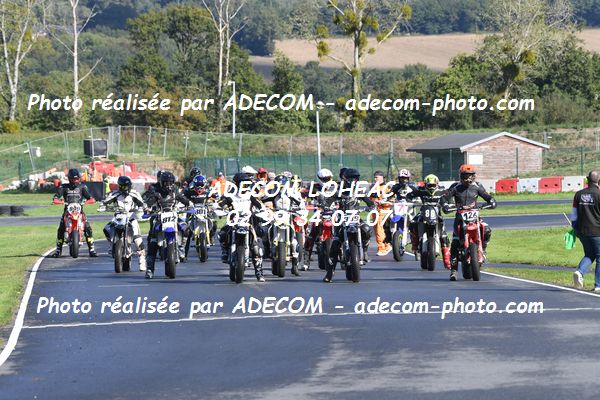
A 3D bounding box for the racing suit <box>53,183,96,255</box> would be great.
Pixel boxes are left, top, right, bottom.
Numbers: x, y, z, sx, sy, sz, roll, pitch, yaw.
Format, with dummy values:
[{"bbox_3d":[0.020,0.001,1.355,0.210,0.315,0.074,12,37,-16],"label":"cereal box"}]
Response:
[{"bbox_3d":[-4.502,0.389,86.500,0.880,1.480,0.620,0,0,0],"label":"racing suit"}]

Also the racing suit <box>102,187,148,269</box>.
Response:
[{"bbox_3d":[-3.078,0.517,76.000,0.780,1.450,0.650,0,0,5],"label":"racing suit"}]

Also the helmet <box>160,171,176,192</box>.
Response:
[{"bbox_3d":[-2.094,-0.299,69.000,0.250,0.290,0.320,0,10,-8],"label":"helmet"}]

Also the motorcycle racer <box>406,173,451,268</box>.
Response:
[{"bbox_3d":[2.242,0.483,75.300,0.770,1.420,0.750,0,0,-3],"label":"motorcycle racer"}]

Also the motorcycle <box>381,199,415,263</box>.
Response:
[{"bbox_3d":[2.041,0.589,85.050,0.830,1.200,2.080,0,0,10],"label":"motorcycle"}]

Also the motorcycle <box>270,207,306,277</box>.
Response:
[{"bbox_3d":[-0.296,0.656,69.300,0.780,1.130,2.050,0,0,-4],"label":"motorcycle"}]

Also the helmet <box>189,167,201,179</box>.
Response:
[{"bbox_3d":[-2.195,-0.546,91.000,0.250,0.280,0.320,0,5,10],"label":"helmet"}]

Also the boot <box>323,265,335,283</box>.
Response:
[{"bbox_3d":[0.431,1.093,65.500,0.140,0.320,0.290,0,0,25],"label":"boot"}]

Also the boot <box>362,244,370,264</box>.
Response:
[{"bbox_3d":[1.036,0.841,67.500,0.130,0.330,0.290,0,0,-9],"label":"boot"}]

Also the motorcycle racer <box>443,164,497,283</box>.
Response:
[{"bbox_3d":[2.613,0.351,66.800,0.840,1.790,0.900,0,0,-5],"label":"motorcycle racer"}]

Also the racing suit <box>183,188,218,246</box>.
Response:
[{"bbox_3d":[-1.947,0.411,84.800,0.700,1.320,0.680,0,0,2],"label":"racing suit"}]

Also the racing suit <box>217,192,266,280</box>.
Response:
[{"bbox_3d":[-0.913,0.565,67.600,0.800,1.400,0.750,0,0,-2],"label":"racing suit"}]

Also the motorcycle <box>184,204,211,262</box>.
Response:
[{"bbox_3d":[-1.952,0.657,85.000,0.800,1.170,2.050,0,0,-3],"label":"motorcycle"}]

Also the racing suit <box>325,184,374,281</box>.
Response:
[{"bbox_3d":[0.775,0.491,66.500,0.750,1.500,0.750,0,0,-3],"label":"racing suit"}]

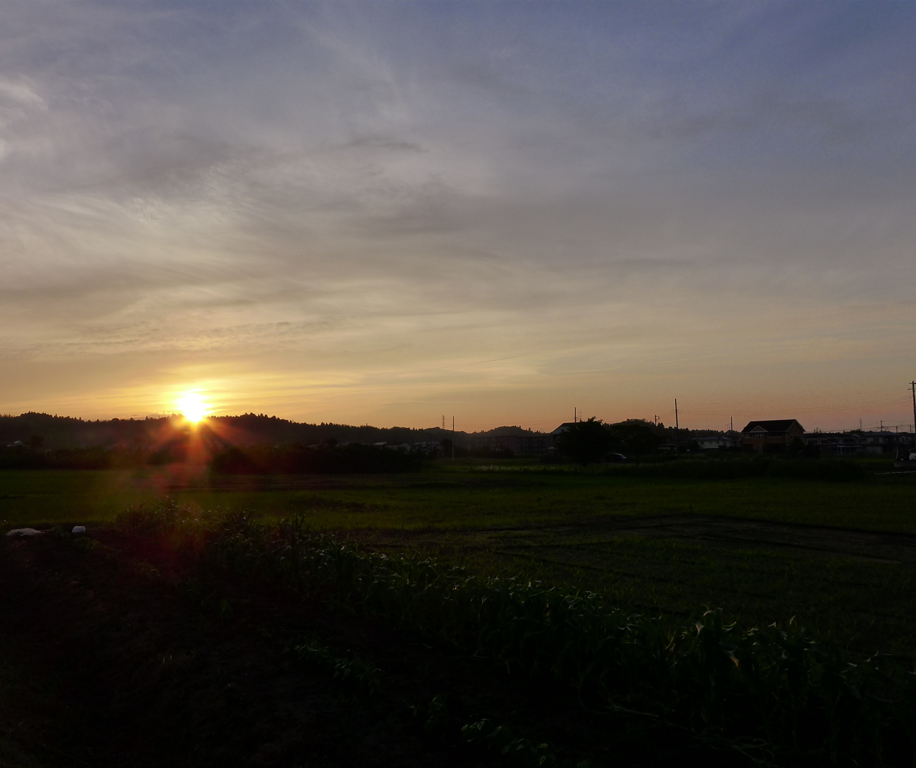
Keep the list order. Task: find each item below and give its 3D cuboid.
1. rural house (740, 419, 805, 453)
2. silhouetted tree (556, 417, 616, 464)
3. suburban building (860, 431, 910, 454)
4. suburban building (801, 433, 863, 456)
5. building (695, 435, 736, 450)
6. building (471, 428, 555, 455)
[{"bbox_3d":[81.780,13.670,192.000,9.800,9.000,12.500,4,-6,-39],"label":"rural house"},{"bbox_3d":[16.380,7.320,95.000,7.200,6.300,6.800,-1,-5,10],"label":"silhouetted tree"},{"bbox_3d":[134.120,18.590,232.000,8.500,7.300,11.500,4,-6,-42],"label":"suburban building"},{"bbox_3d":[113.950,18.410,225.000,9.000,6.800,15.000,4,-6,-42],"label":"suburban building"},{"bbox_3d":[91.230,21.170,262.000,8.500,5.700,12.000,4,-6,-42],"label":"building"},{"bbox_3d":[29.110,32.720,395.000,12.000,9.500,46.000,4,-6,-42],"label":"building"}]

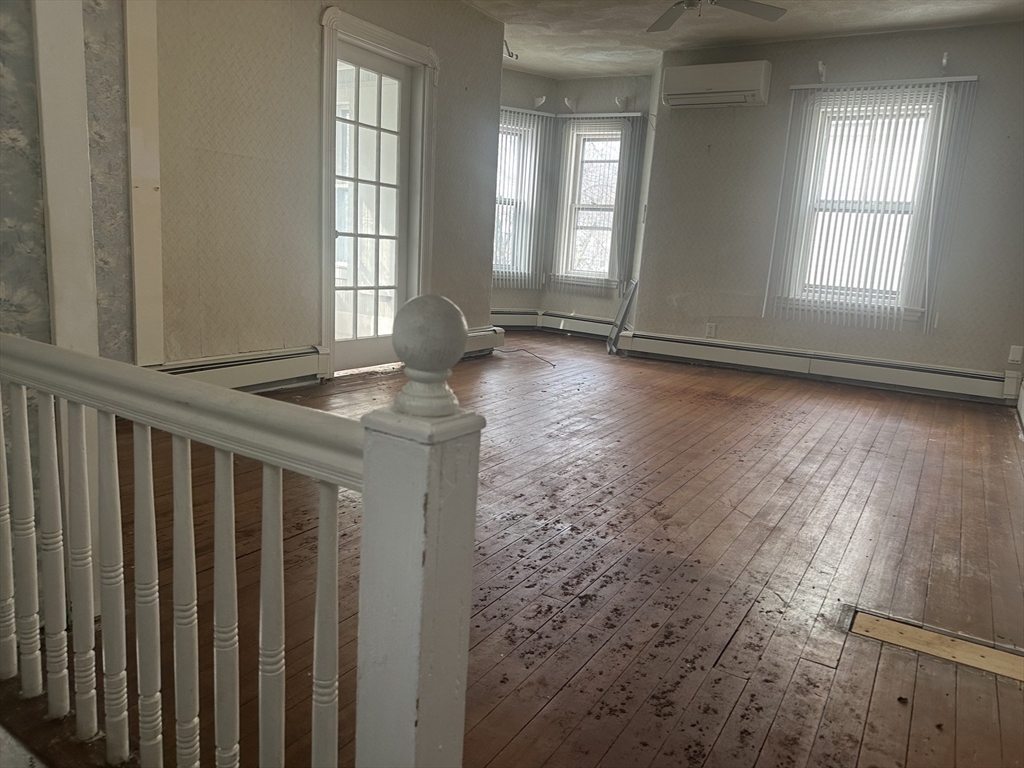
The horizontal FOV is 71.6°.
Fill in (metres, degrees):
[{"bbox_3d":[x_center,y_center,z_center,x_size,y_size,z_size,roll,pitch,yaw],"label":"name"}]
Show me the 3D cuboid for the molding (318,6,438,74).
[{"bbox_3d":[-0.793,-2.168,4.463,0.040,0.131,1.083,10,13,31],"label":"molding"}]

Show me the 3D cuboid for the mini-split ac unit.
[{"bbox_3d":[1.599,-2.322,5.569,0.783,0.287,0.225,10,12,29],"label":"mini-split ac unit"}]

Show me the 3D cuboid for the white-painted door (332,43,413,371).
[{"bbox_3d":[-0.988,-1.123,4.751,0.045,2.053,0.814,10,13,31],"label":"white-painted door"}]

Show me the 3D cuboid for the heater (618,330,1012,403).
[{"bbox_3d":[2.227,-0.159,5.615,2.932,0.217,0.075,10,12,29],"label":"heater"}]

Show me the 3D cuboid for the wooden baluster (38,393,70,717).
[{"bbox_3d":[-0.787,0.302,1.218,0.035,0.599,0.035,10,13,31],"label":"wooden baluster"}]

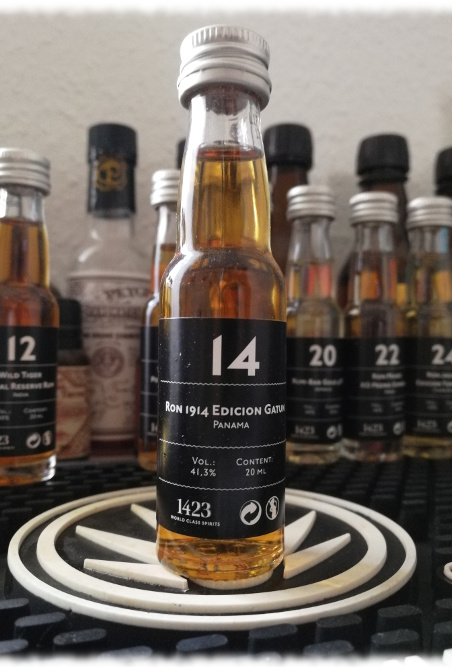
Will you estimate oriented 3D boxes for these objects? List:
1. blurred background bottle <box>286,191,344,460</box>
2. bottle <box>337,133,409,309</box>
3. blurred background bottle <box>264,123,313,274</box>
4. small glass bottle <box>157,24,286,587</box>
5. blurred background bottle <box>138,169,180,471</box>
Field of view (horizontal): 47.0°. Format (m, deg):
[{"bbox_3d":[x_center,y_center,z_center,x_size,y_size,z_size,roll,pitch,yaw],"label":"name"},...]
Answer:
[{"bbox_3d":[0.032,-0.003,0.200,0.025,0.102,0.025,1,-2,-9],"label":"blurred background bottle"},{"bbox_3d":[0.083,-0.020,0.273,0.051,0.161,0.051,0,-2,17],"label":"bottle"},{"bbox_3d":[0.031,-0.021,0.264,0.051,0.162,0.051,0,-2,7],"label":"blurred background bottle"},{"bbox_3d":[-0.001,-0.007,0.105,0.025,0.102,0.025,1,-2,-8],"label":"small glass bottle"},{"bbox_3d":[-0.018,-0.005,0.185,0.025,0.102,0.025,1,-2,-13],"label":"blurred background bottle"}]

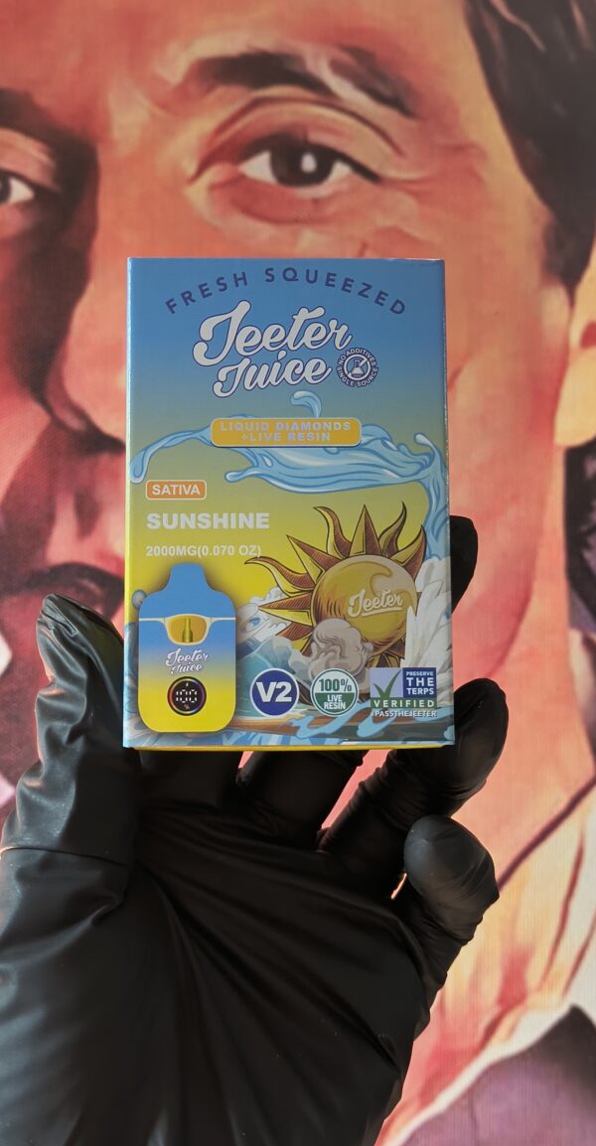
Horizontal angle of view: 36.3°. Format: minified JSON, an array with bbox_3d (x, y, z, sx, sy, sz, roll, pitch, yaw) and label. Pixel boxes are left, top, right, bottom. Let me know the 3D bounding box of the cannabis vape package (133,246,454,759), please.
[{"bbox_3d":[-0.002,-0.016,0.217,0.073,0.111,0.024,0,-5,-1],"label":"cannabis vape package"}]

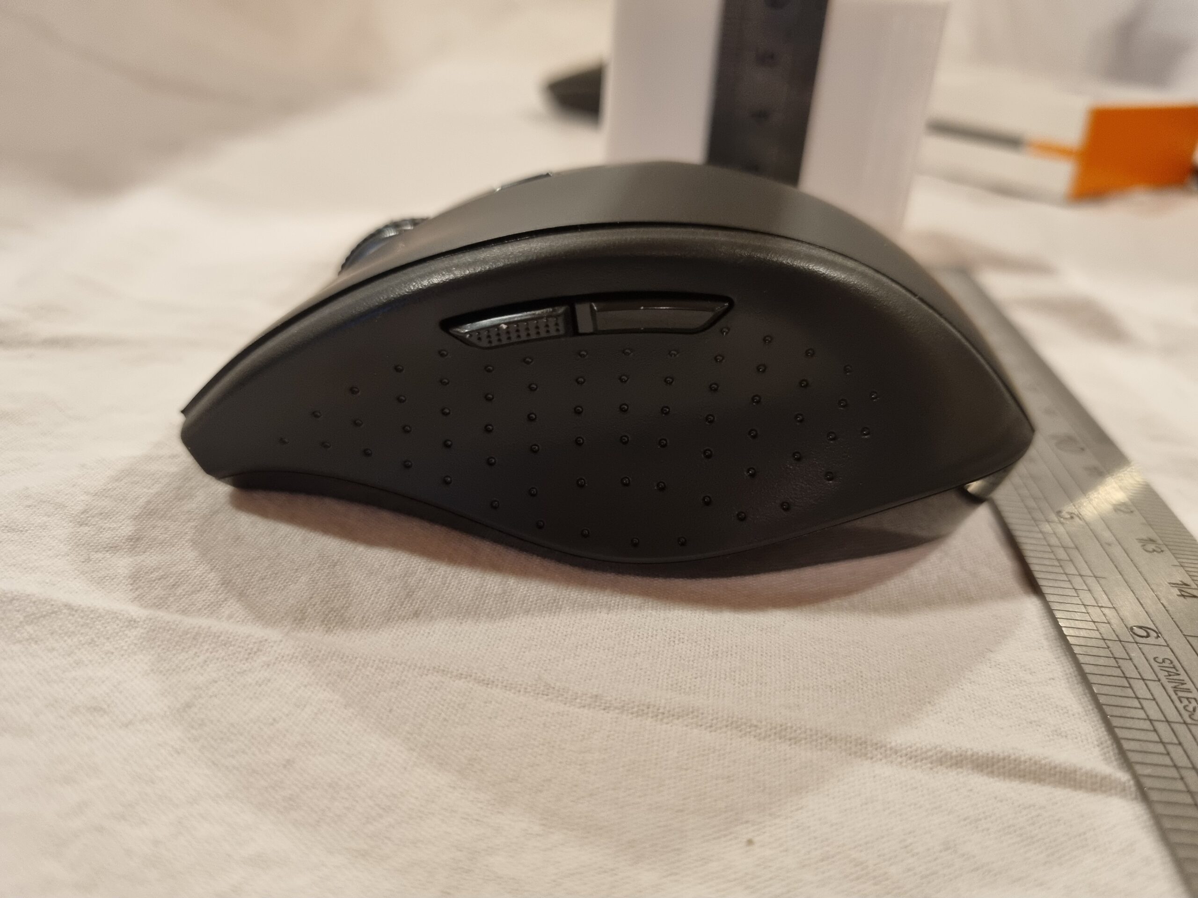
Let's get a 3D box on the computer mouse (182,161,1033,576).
[{"bbox_3d":[0.004,-0.020,0.133,0.114,0.044,0.073,4,30,3],"label":"computer mouse"}]

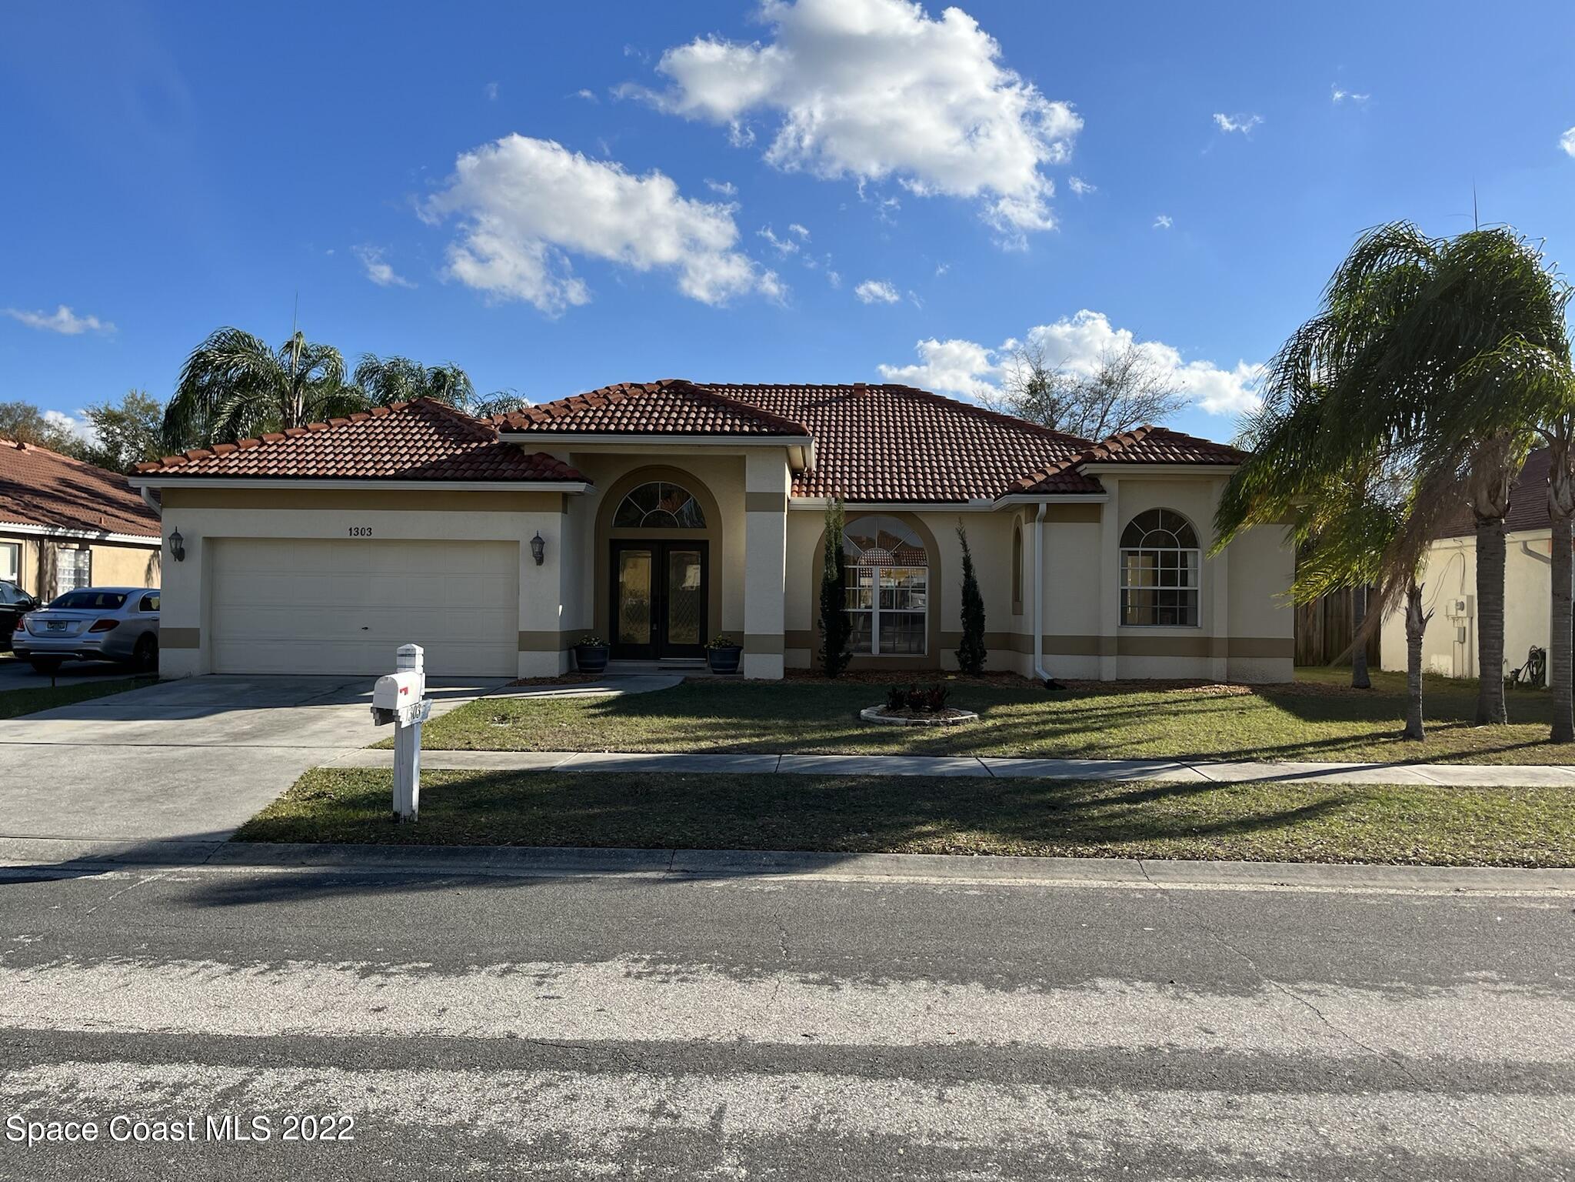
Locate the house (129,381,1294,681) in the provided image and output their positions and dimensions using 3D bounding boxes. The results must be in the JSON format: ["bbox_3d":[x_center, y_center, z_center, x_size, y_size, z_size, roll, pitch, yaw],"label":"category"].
[{"bbox_3d":[-0.537,-1.573,24.634,18.600,6.150,14.200,1,-1,1],"label":"house"}]

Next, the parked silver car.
[{"bbox_3d":[-11.983,0.695,21.772,1.860,1.470,4.920,1,-1,0],"label":"parked silver car"}]

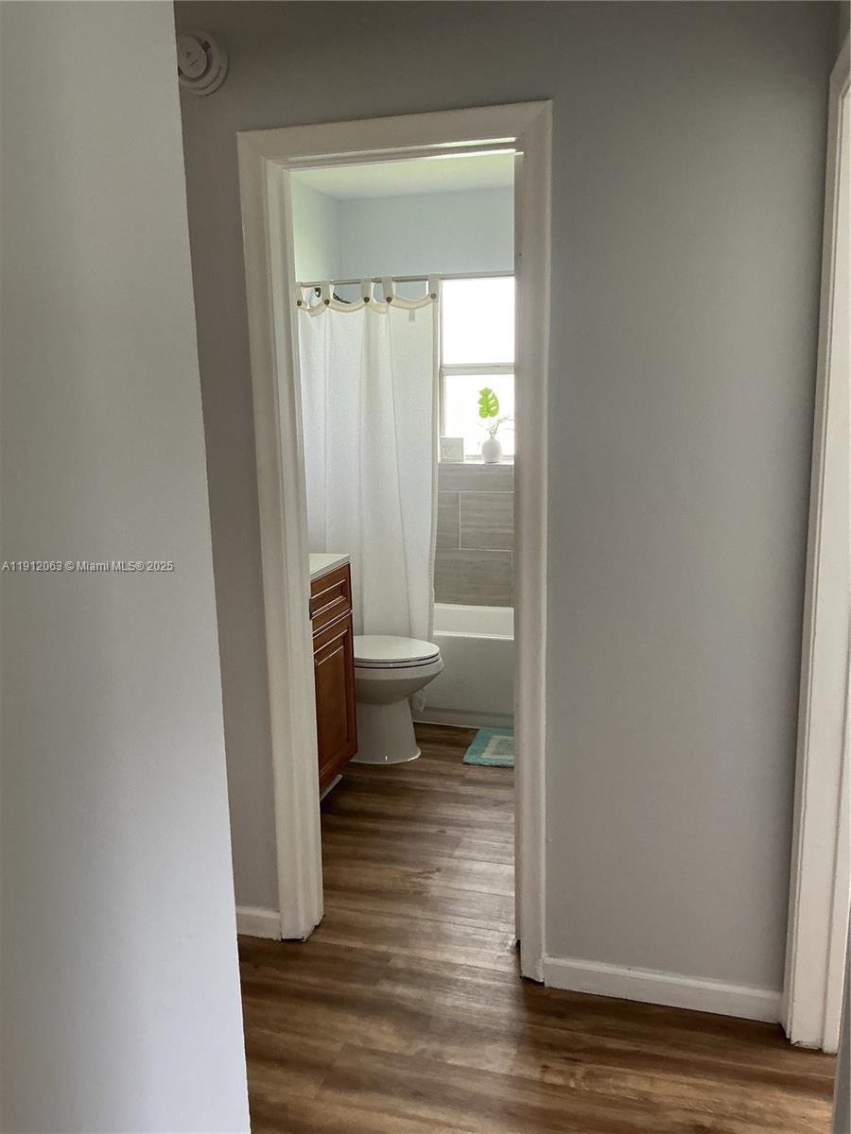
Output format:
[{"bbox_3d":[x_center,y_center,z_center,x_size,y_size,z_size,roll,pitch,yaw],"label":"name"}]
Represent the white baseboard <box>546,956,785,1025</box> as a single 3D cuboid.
[{"bbox_3d":[0.586,1.046,2.371,0.578,0.086,0.014,2,11,16],"label":"white baseboard"}]

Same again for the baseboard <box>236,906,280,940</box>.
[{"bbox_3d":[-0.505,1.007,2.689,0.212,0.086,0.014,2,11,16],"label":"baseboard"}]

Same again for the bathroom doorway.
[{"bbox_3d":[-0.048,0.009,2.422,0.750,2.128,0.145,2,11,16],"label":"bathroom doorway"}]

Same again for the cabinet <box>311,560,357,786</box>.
[{"bbox_3d":[-0.642,0.461,3.404,0.522,0.838,0.800,2,11,16],"label":"cabinet"}]

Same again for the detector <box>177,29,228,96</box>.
[{"bbox_3d":[-0.540,-1.193,2.253,0.142,0.142,0.042,2,11,16],"label":"detector"}]

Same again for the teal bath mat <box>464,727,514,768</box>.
[{"bbox_3d":[0.484,0.771,4.017,0.590,0.015,0.405,2,11,16],"label":"teal bath mat"}]

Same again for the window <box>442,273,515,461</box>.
[{"bbox_3d":[0.377,-0.995,4.748,0.620,0.920,0.100,2,11,16],"label":"window"}]

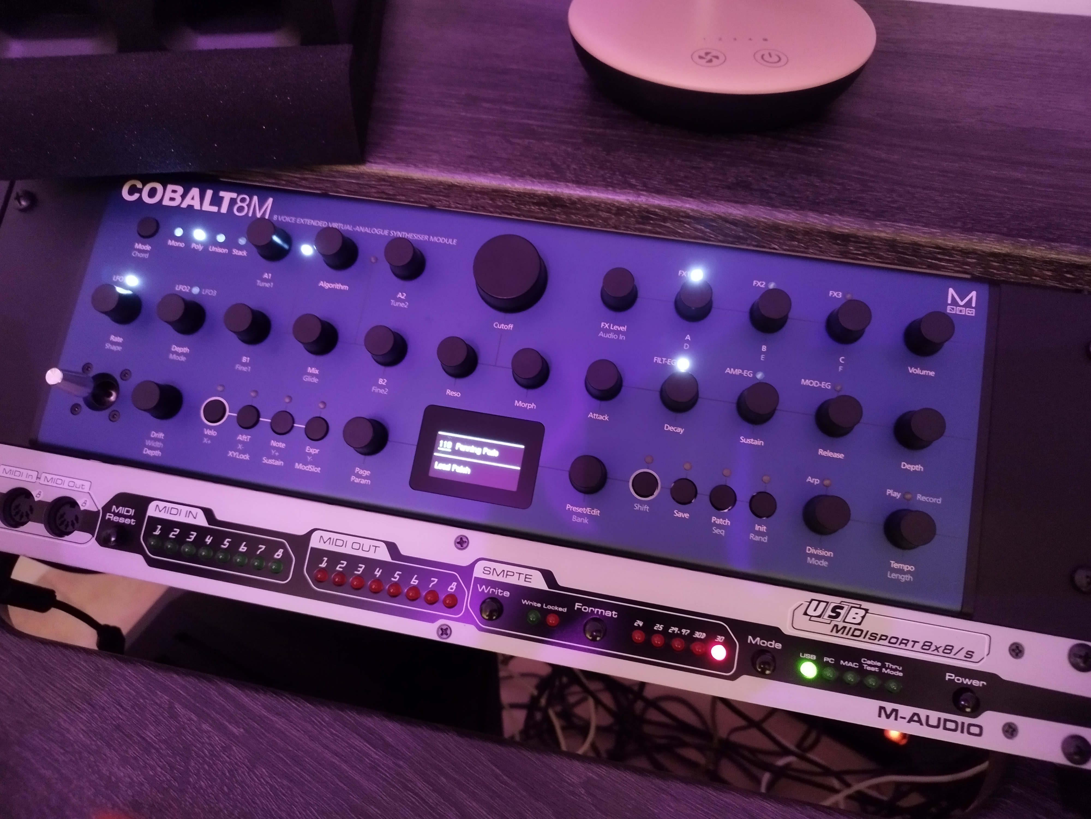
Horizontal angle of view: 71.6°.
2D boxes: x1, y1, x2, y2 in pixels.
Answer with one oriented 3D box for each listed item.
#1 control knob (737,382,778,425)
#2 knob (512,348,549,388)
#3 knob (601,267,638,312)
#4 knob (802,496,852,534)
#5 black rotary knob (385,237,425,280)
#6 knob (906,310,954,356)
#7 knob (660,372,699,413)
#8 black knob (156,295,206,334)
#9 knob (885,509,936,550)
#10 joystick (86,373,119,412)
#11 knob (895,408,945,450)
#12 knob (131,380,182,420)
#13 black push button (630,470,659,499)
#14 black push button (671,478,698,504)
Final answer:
[{"bbox_3d":[0.084,-0.003,0.296,0.016,0.014,0.016,-1,79,5],"label":"control knob"},{"bbox_3d":[-0.007,-0.018,0.309,0.015,0.014,0.015,-1,79,4],"label":"knob"},{"bbox_3d":[0.030,-0.049,0.307,0.015,0.014,0.015,-1,79,5],"label":"knob"},{"bbox_3d":[0.106,0.039,0.284,0.015,0.014,0.015,-1,79,5],"label":"knob"},{"bbox_3d":[-0.060,-0.064,0.320,0.016,0.014,0.016,-1,79,5],"label":"black rotary knob"},{"bbox_3d":[0.150,-0.030,0.296,0.015,0.014,0.015,9,80,7],"label":"knob"},{"bbox_3d":[0.054,-0.008,0.303,0.015,0.014,0.015,-1,79,4],"label":"knob"},{"bbox_3d":[-0.157,-0.041,0.324,0.015,0.014,0.015,-1,79,4],"label":"black knob"},{"bbox_3d":[0.137,0.045,0.283,0.015,0.014,0.015,9,80,7],"label":"knob"},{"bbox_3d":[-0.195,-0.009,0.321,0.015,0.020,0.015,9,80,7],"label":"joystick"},{"bbox_3d":[0.143,0.007,0.287,0.015,0.014,0.015,9,80,7],"label":"knob"},{"bbox_3d":[-0.163,-0.004,0.316,0.015,0.014,0.015,-1,79,5],"label":"knob"},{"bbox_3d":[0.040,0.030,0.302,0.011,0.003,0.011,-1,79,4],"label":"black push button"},{"bbox_3d":[0.055,0.032,0.298,0.010,0.002,0.010,-1,79,5],"label":"black push button"}]

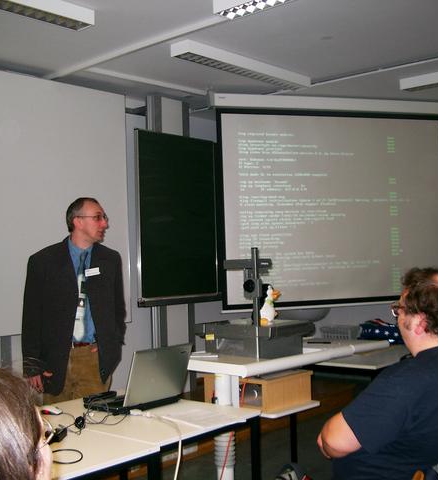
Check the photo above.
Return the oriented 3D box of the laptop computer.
[{"bbox_3d":[-0.369,0.630,3.200,0.343,0.275,0.355,0,-1,-44],"label":"laptop computer"}]

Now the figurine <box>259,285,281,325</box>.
[{"bbox_3d":[0.272,0.347,3.680,0.145,0.220,0.135,-2,-1,26],"label":"figurine"}]

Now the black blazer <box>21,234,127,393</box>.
[{"bbox_3d":[-0.763,0.400,3.600,0.500,0.790,0.280,-1,-1,-27],"label":"black blazer"}]

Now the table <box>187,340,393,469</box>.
[{"bbox_3d":[0.390,1.055,3.949,0.621,0.855,1.225,-2,-1,42],"label":"table"}]

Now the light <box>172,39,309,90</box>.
[{"bbox_3d":[0.218,-1.277,5.089,0.160,0.079,1.417,-2,-1,42],"label":"light"}]

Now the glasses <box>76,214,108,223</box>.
[{"bbox_3d":[-0.663,-0.112,3.570,0.145,0.042,0.140,-2,-1,22],"label":"glasses"}]

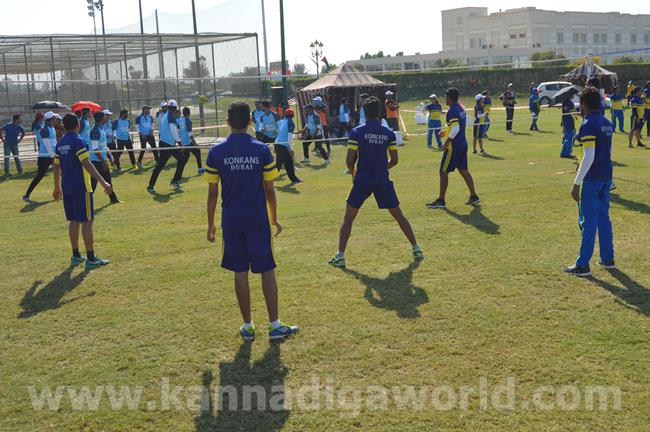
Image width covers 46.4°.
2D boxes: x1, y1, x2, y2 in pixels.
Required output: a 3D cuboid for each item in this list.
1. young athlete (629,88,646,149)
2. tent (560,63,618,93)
[{"bbox_3d":[8.676,-2.730,21.000,0.500,1.650,0.480,-7,10,-27],"label":"young athlete"},{"bbox_3d":[17.107,-8.505,49.000,3.700,2.800,3.700,1,9,19],"label":"tent"}]

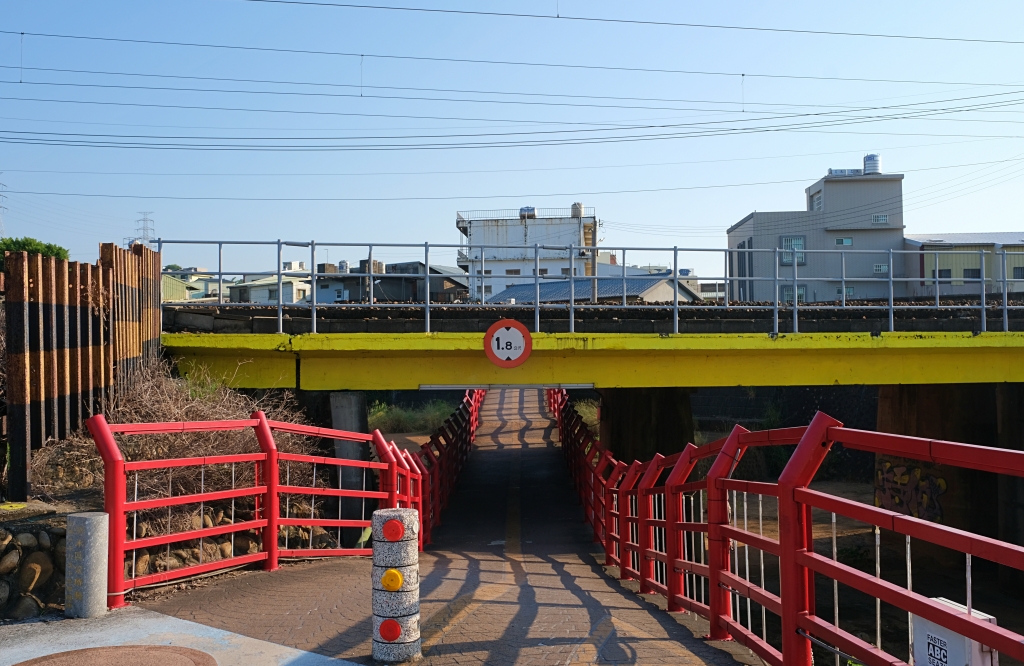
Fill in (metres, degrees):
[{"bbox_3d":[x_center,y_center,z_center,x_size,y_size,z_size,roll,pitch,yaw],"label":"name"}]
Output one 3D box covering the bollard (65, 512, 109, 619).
[{"bbox_3d":[-2.655,1.447,5.868,0.240,0.606,0.240,-1,-3,12],"label":"bollard"}]

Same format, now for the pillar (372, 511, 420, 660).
[{"bbox_3d":[-0.606,1.311,4.920,0.242,0.743,0.242,0,-3,2],"label":"pillar"}]

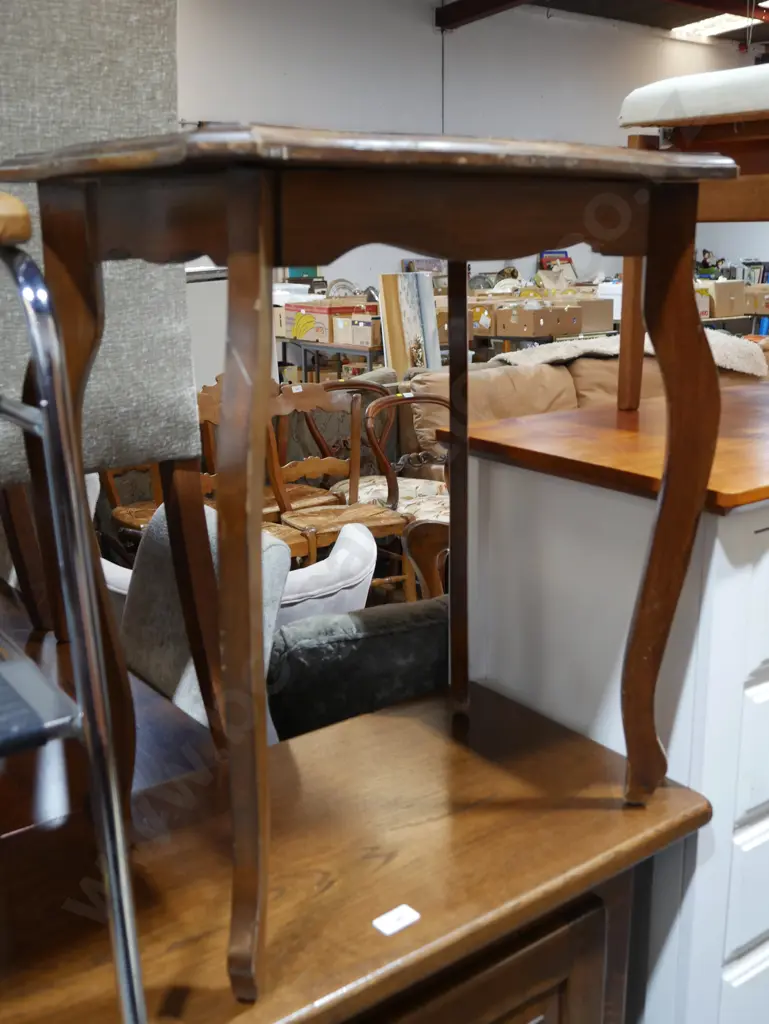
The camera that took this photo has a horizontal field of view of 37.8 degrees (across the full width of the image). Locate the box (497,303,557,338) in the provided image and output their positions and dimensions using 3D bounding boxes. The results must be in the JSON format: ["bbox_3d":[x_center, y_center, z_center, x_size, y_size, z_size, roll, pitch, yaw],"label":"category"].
[{"bbox_3d":[1.213,-1.499,8.802,0.520,0.210,0.390,-11,17,-36],"label":"box"}]

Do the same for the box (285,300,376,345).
[{"bbox_3d":[-0.382,-1.373,8.120,0.441,0.245,0.521,-12,19,-38],"label":"box"}]

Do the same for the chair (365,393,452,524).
[{"bbox_3d":[0.255,0.013,4.484,0.470,0.870,0.520,-10,17,-31],"label":"chair"}]

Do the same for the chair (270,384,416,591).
[{"bbox_3d":[-0.190,-0.010,4.449,0.455,0.920,0.460,-8,15,-27],"label":"chair"}]

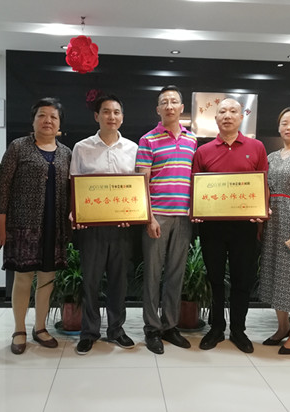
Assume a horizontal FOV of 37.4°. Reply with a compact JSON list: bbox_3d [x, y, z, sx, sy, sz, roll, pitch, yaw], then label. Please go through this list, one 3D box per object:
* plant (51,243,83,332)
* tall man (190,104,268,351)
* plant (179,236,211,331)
[{"bbox_3d":[-0.506,0.598,3.238,0.560,0.660,0.560,1,3,0],"label":"plant"},{"bbox_3d":[0.593,0.122,2.939,0.480,1.690,0.370,2,3,10],"label":"tall man"},{"bbox_3d":[0.305,0.588,3.343,0.560,0.700,0.560,1,3,0],"label":"plant"}]

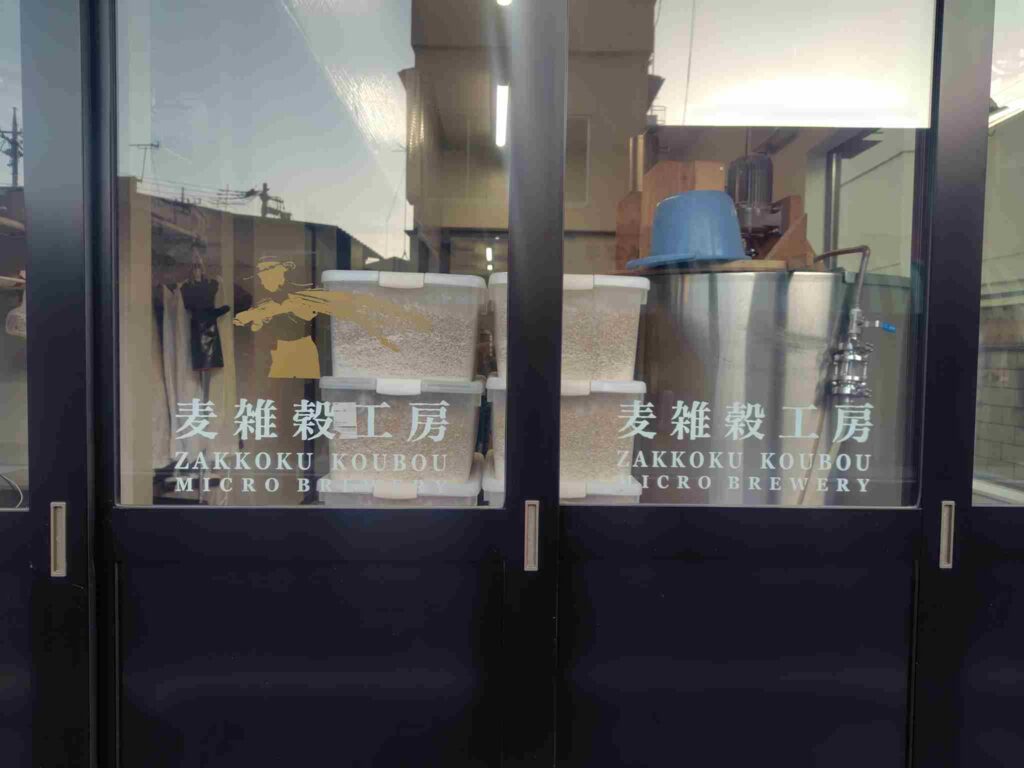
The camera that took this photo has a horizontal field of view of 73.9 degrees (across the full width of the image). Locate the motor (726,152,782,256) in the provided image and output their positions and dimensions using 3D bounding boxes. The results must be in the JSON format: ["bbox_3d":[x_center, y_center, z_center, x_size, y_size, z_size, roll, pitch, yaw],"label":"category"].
[{"bbox_3d":[0.778,-0.579,2.200,0.180,0.320,0.170,1,2,-3],"label":"motor"}]

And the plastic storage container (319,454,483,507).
[{"bbox_3d":[-0.300,0.374,2.015,0.420,0.275,0.530,1,2,-3],"label":"plastic storage container"}]

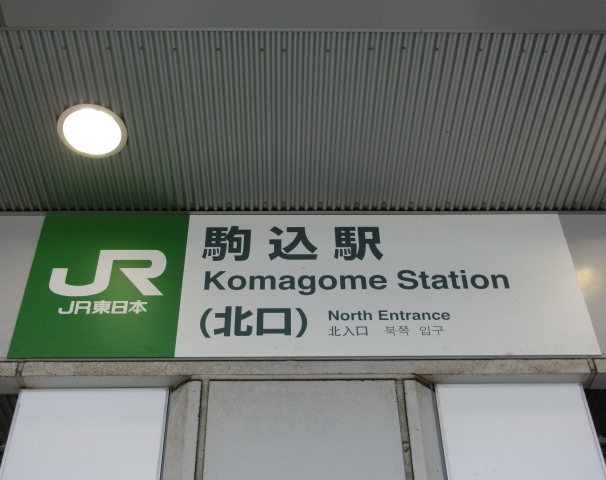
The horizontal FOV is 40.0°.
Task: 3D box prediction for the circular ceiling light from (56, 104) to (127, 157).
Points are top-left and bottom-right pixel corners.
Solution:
[{"bbox_3d":[-0.668,-0.346,2.636,0.222,0.030,0.222,0,-42,-1],"label":"circular ceiling light"}]

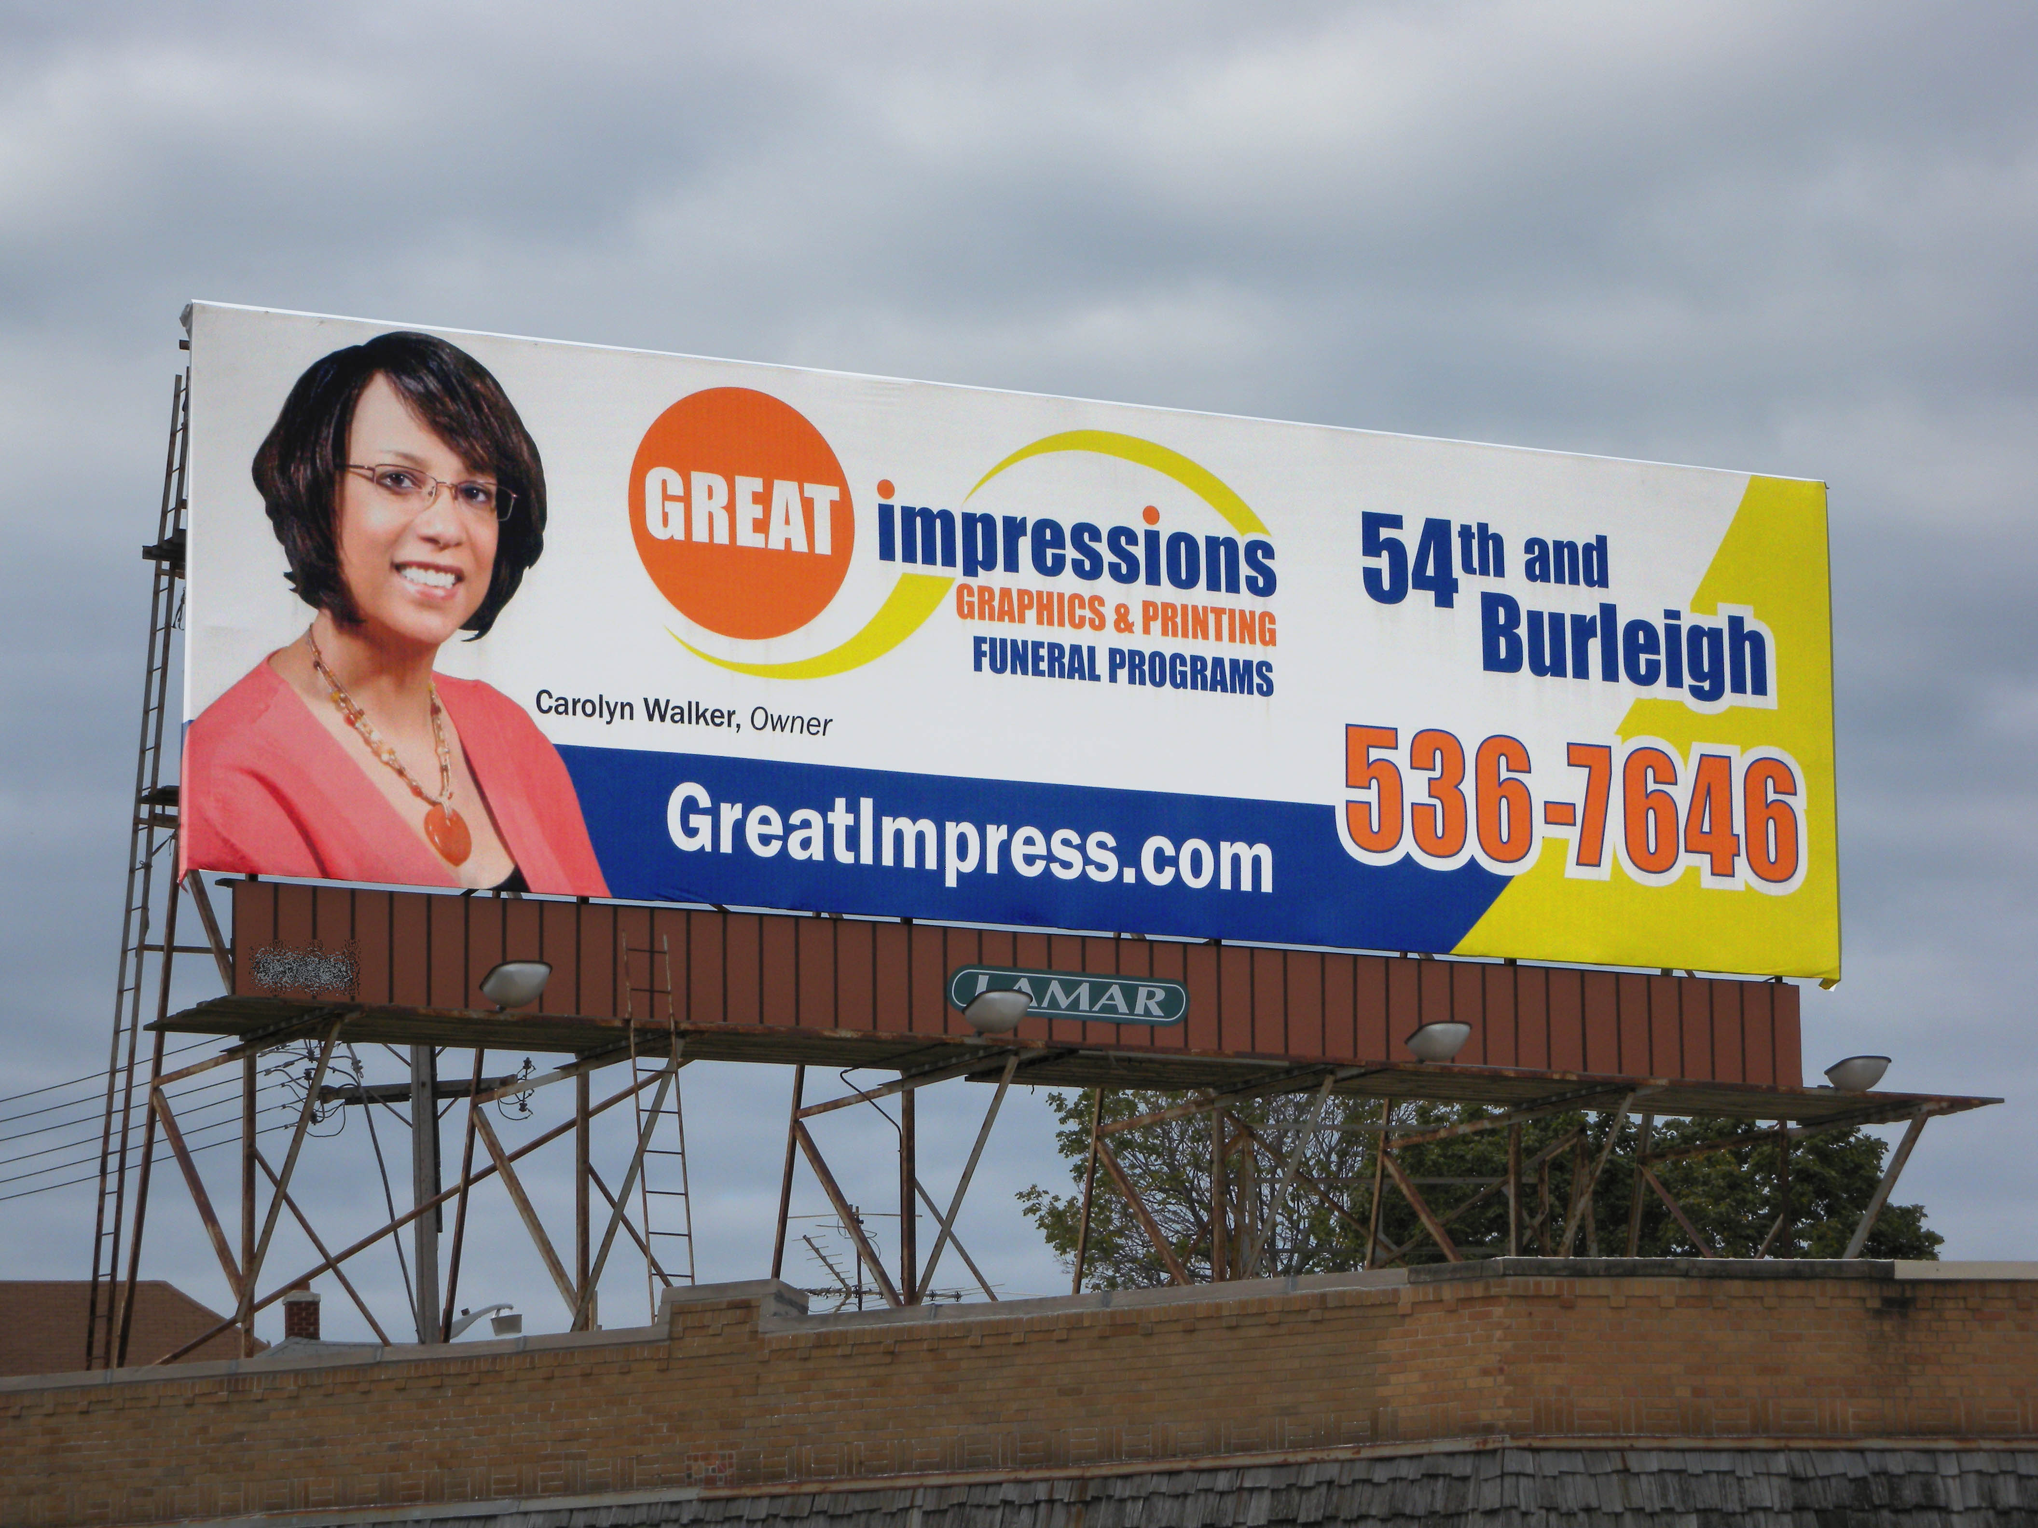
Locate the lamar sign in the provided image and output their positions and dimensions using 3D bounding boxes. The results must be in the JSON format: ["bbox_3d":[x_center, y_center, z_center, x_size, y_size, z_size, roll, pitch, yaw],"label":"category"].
[{"bbox_3d":[0.387,1.817,51.660,2.140,0.390,0.050,5,-11,-27],"label":"lamar sign"}]

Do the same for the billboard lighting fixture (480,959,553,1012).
[{"bbox_3d":[-3.624,1.600,47.491,0.420,0.300,0.430,5,-11,-27],"label":"billboard lighting fixture"}]

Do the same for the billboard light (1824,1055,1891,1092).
[{"bbox_3d":[6.720,2.489,52.858,0.420,0.300,0.430,5,-11,-27],"label":"billboard light"}]

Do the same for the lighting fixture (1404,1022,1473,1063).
[{"bbox_3d":[3.249,2.158,51.063,0.420,0.300,0.430,5,-11,-27],"label":"lighting fixture"}]

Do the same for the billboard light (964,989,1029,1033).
[{"bbox_3d":[-0.167,1.851,49.293,0.420,0.300,0.430,5,-11,-27],"label":"billboard light"}]

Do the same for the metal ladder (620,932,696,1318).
[{"bbox_3d":[-2.577,2.854,47.651,0.360,3.400,0.050,5,-20,-27],"label":"metal ladder"}]

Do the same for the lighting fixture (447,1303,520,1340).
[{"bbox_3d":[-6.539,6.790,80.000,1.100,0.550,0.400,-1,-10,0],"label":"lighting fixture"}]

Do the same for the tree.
[{"bbox_3d":[6.270,10.442,90.000,12.000,13.500,11.500,5,-11,-27],"label":"tree"}]

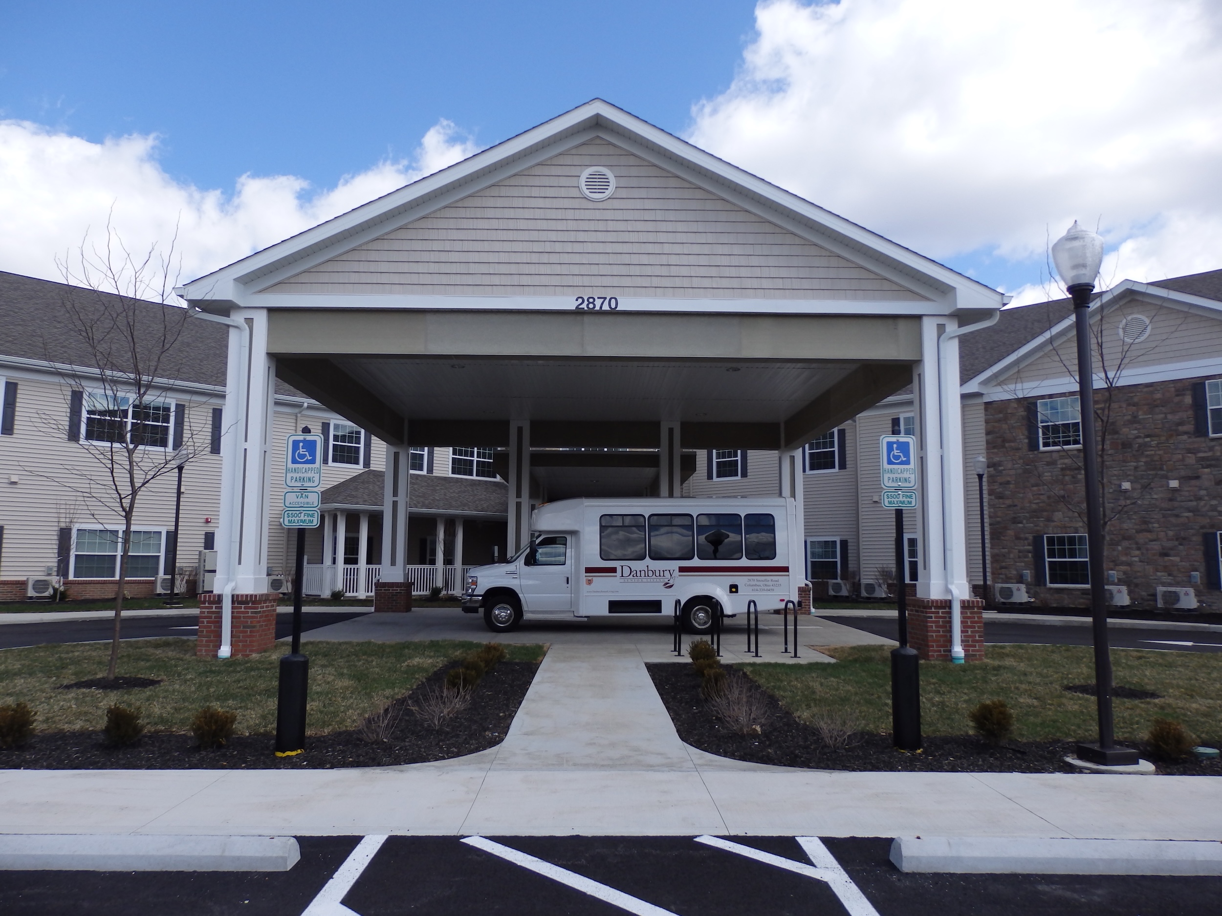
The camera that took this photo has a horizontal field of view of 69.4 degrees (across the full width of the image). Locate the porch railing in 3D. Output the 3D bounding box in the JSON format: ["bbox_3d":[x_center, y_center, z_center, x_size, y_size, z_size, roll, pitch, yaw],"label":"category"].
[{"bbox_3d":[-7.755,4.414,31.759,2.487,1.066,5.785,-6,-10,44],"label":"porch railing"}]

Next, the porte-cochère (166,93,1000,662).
[{"bbox_3d":[-0.343,-0.608,18.234,12.000,8.270,11.250,0,-7,-1],"label":"porte-cochère"}]

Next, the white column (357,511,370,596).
[{"bbox_3d":[-8.303,3.256,29.619,0.210,2.887,0.210,-6,-10,44],"label":"white column"}]

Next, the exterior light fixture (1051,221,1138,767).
[{"bbox_3d":[3.986,0.192,7.326,0.450,4.503,0.450,0,-7,-1],"label":"exterior light fixture"}]

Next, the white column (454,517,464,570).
[{"bbox_3d":[-5.551,3.608,32.394,0.210,2.900,0.210,-6,-10,44],"label":"white column"}]

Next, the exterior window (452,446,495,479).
[{"bbox_3d":[-5.543,0.040,36.312,0.140,1.665,2.588,-6,-10,44],"label":"exterior window"}]

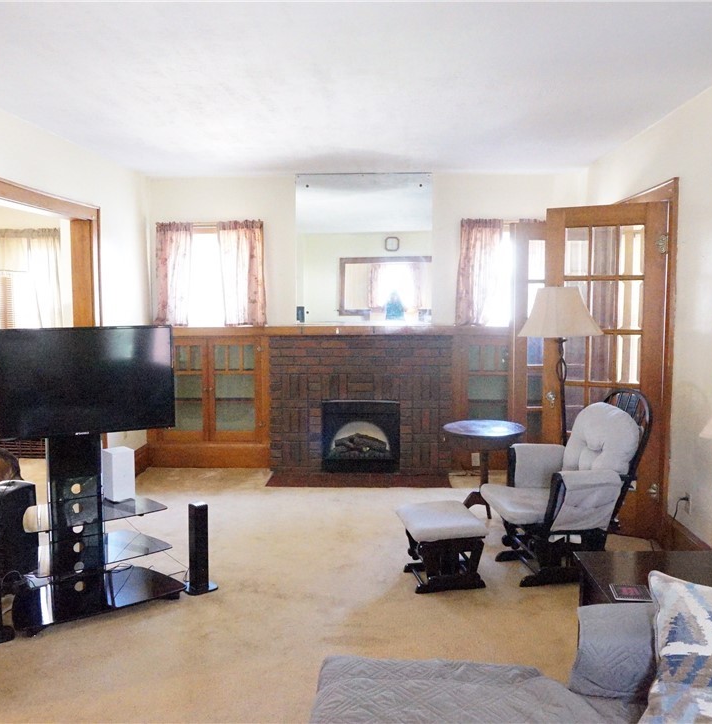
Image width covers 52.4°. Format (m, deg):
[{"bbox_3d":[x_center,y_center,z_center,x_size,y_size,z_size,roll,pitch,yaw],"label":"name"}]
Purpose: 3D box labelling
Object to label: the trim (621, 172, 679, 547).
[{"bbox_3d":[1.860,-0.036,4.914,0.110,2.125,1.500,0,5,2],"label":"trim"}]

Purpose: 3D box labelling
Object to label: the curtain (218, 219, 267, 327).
[{"bbox_3d":[-0.976,-0.768,6.232,0.409,0.917,0.070,0,5,2],"label":"curtain"}]

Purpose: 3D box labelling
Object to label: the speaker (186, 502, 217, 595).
[{"bbox_3d":[-0.783,0.928,3.663,0.145,0.445,0.095,-4,6,-37],"label":"speaker"}]

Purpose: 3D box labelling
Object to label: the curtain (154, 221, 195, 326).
[{"bbox_3d":[-1.584,-0.770,6.314,0.320,0.910,0.080,0,5,3],"label":"curtain"}]

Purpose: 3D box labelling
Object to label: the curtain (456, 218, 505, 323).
[{"bbox_3d":[1.050,-0.764,6.148,0.407,0.892,0.070,0,5,2],"label":"curtain"}]

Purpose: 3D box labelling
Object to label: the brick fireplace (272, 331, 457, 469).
[{"bbox_3d":[0.055,0.341,6.196,1.513,1.156,0.340,0,5,2],"label":"brick fireplace"}]

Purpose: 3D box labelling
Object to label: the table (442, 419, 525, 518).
[{"bbox_3d":[0.876,0.734,4.950,0.540,0.580,0.540,0,5,3],"label":"table"}]

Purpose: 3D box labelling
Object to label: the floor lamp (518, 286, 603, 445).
[{"bbox_3d":[1.220,0.322,4.292,0.480,1.517,0.480,0,5,3],"label":"floor lamp"}]

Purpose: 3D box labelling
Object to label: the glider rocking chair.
[{"bbox_3d":[1.123,0.636,3.799,0.750,0.990,0.660,-1,5,-9],"label":"glider rocking chair"}]

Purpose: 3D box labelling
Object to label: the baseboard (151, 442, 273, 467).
[{"bbox_3d":[-1.262,0.808,6.257,1.020,0.225,0.040,0,5,3],"label":"baseboard"}]

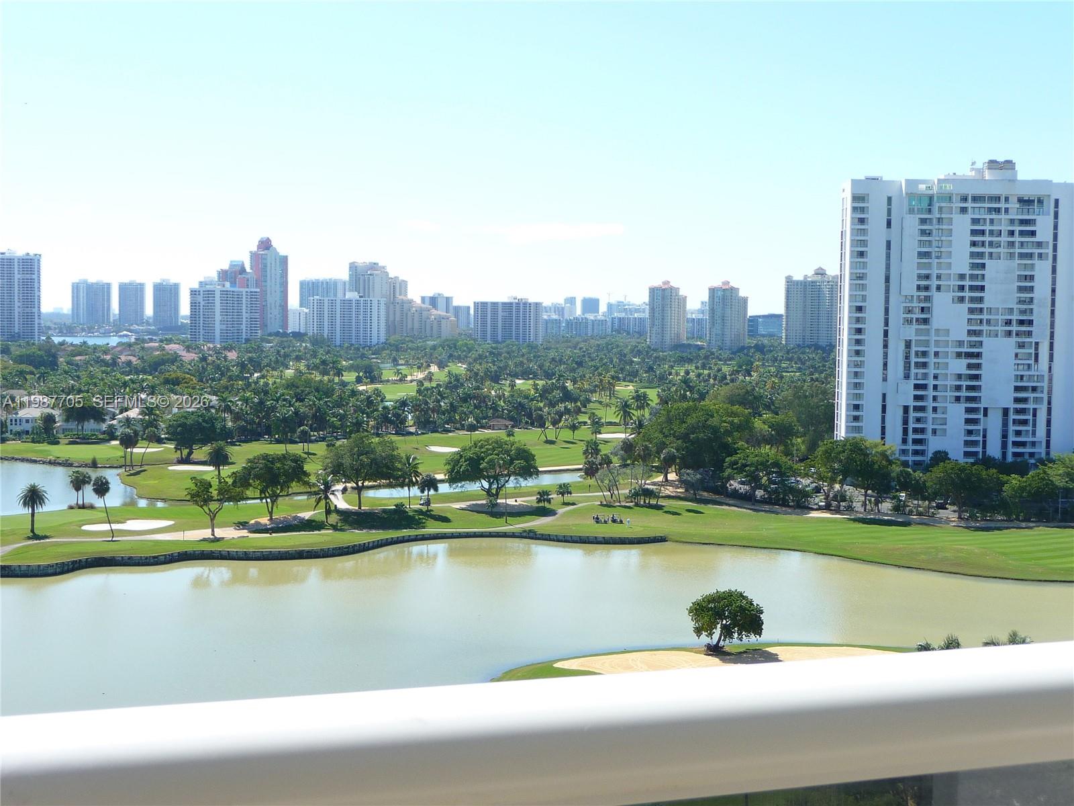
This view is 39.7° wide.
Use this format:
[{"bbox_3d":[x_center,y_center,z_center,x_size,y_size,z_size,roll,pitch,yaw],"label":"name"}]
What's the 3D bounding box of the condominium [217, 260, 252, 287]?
[{"bbox_3d":[-338.900,-111.480,1682.610,39.000,97.090,28.000,1,3,9],"label":"condominium"}]

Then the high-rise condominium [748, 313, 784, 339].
[{"bbox_3d":[303.870,-95.160,1974.570,40.000,46.560,28.000,0,4,-16],"label":"high-rise condominium"}]

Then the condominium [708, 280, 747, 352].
[{"bbox_3d":[182.240,-77.940,1416.200,27.500,75.280,26.000,4,5,42],"label":"condominium"}]

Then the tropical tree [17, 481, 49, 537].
[{"bbox_3d":[-92.550,19.360,273.220,5.500,9.520,5.500,0,4,-19],"label":"tropical tree"}]

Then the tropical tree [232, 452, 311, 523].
[{"bbox_3d":[-52.500,16.620,294.040,15.500,13.570,14.500,0,3,-10],"label":"tropical tree"}]

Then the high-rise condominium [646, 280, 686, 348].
[{"bbox_3d":[127.100,-80.540,1442.180,26.500,75.950,25.500,4,4,40],"label":"high-rise condominium"}]

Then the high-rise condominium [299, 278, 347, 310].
[{"bbox_3d":[-354.120,-156.820,2469.830,74.000,93.800,32.000,2,4,24],"label":"high-rise condominium"}]

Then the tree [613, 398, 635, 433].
[{"bbox_3d":[29.760,5.160,501.130,7.200,14.010,7.200,1,3,3],"label":"tree"}]

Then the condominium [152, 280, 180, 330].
[{"bbox_3d":[-621.580,-161.320,2498.810,45.000,92.400,28.000,0,3,-6],"label":"condominium"}]

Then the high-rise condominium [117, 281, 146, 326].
[{"bbox_3d":[-687.310,-162.050,2523.040,43.500,89.280,28.000,0,3,-7],"label":"high-rise condominium"}]

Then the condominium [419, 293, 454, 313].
[{"bbox_3d":[-157.650,-135.520,2340.790,50.000,71.680,27.000,0,3,-9],"label":"condominium"}]

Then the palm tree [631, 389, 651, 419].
[{"bbox_3d":[38.180,2.310,544.620,7.600,14.760,7.600,1,3,4],"label":"palm tree"}]

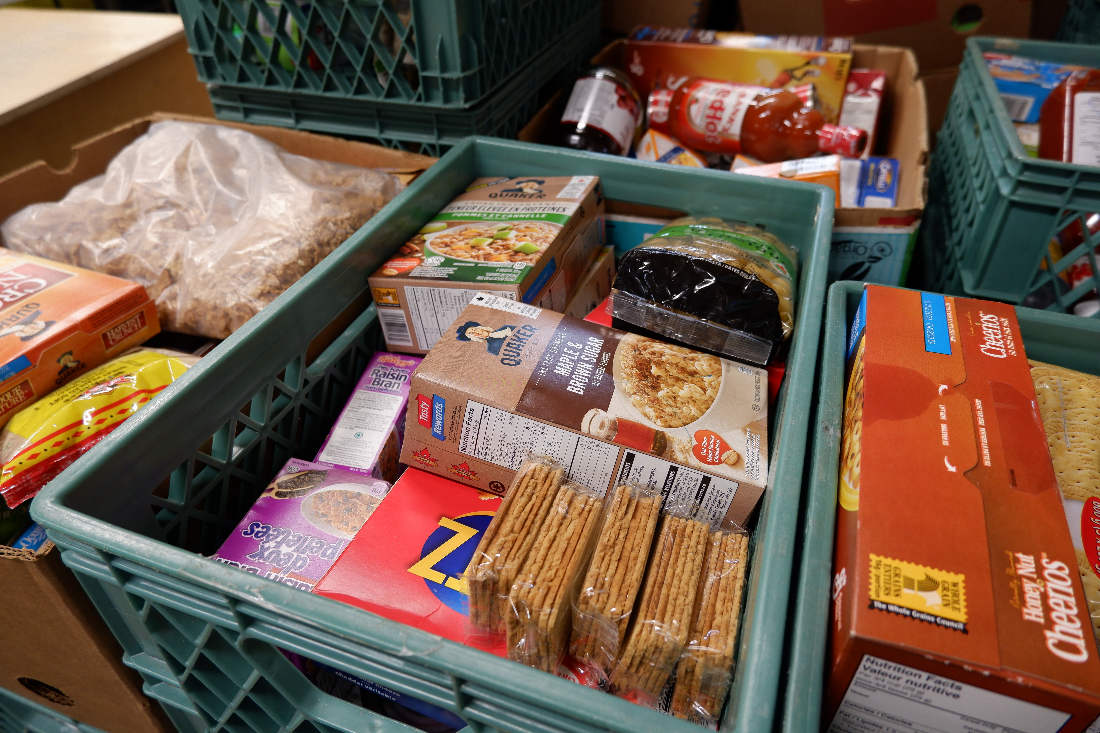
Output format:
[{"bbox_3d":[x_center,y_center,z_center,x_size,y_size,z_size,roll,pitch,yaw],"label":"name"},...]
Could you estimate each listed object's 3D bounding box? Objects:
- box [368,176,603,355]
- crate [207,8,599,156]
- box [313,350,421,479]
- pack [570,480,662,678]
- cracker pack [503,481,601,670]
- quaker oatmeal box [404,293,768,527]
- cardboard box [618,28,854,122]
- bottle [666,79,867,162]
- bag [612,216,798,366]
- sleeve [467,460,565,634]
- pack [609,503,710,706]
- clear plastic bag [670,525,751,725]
[{"bbox_3d":[-0.038,-0.084,0.546,0.111,0.059,0.192,5,35,19],"label":"box"},{"bbox_3d":[-0.158,-0.327,1.023,0.332,0.276,0.476,11,40,15],"label":"crate"},{"bbox_3d":[-0.127,0.055,0.518,0.038,0.072,0.112,10,43,4],"label":"box"},{"bbox_3d":[0.033,0.103,0.344,0.023,0.046,0.079,16,41,9],"label":"pack"},{"bbox_3d":[0.003,0.106,0.358,0.023,0.046,0.079,17,41,13],"label":"cracker pack"},{"bbox_3d":[0.026,0.030,0.424,0.193,0.062,0.111,16,34,7],"label":"quaker oatmeal box"},{"bbox_3d":[0.232,-0.329,0.933,0.267,0.190,0.070,9,38,12],"label":"cardboard box"},{"bbox_3d":[0.212,-0.239,0.695,0.195,0.062,0.062,28,27,37],"label":"bottle"},{"bbox_3d":[0.119,-0.068,0.516,0.110,0.062,0.165,18,24,13],"label":"bag"},{"bbox_3d":[-0.017,0.094,0.367,0.023,0.046,0.079,17,48,13],"label":"sleeve"},{"bbox_3d":[0.056,0.119,0.349,0.023,0.046,0.079,17,43,11],"label":"pack"},{"bbox_3d":[0.079,0.124,0.341,0.023,0.046,0.079,10,38,15],"label":"clear plastic bag"}]

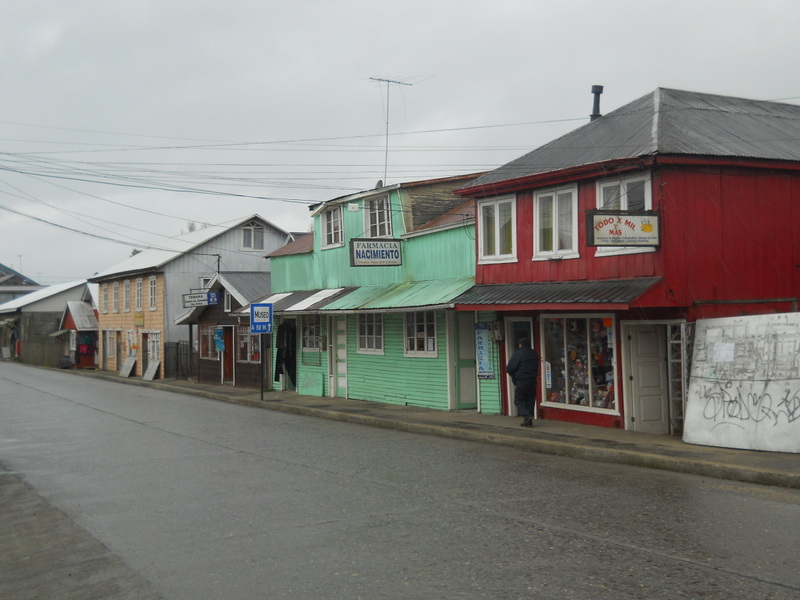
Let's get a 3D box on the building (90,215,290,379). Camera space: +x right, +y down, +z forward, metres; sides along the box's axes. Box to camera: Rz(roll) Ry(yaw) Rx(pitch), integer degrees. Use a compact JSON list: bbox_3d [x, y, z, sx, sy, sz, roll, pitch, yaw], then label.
[{"bbox_3d":[-9.675,-0.065,52.484,9.500,7.400,13.000,0,-1,-30],"label":"building"}]

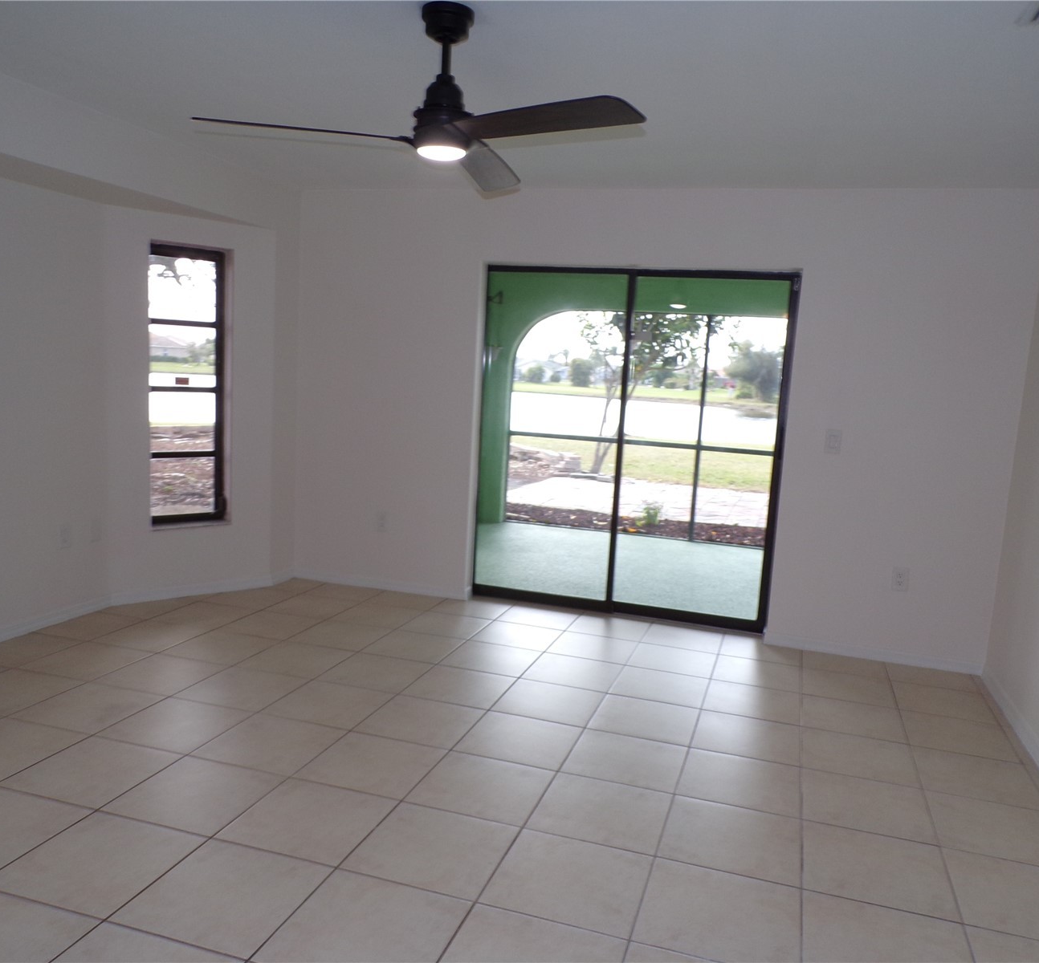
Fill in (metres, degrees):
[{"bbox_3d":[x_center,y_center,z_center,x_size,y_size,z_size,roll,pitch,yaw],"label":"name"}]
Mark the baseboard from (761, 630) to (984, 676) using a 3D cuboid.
[{"bbox_3d":[1.879,0.916,4.765,1.096,0.070,0.015,6,8,17],"label":"baseboard"}]

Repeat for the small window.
[{"bbox_3d":[-1.954,-0.545,5.194,0.465,1.600,0.080,-4,10,-42],"label":"small window"}]

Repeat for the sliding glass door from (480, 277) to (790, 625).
[{"bbox_3d":[0.615,-0.209,5.207,1.768,2.014,0.100,6,8,17],"label":"sliding glass door"}]

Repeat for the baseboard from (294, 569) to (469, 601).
[{"bbox_3d":[-0.893,0.647,5.633,1.210,0.066,0.015,6,8,17],"label":"baseboard"}]

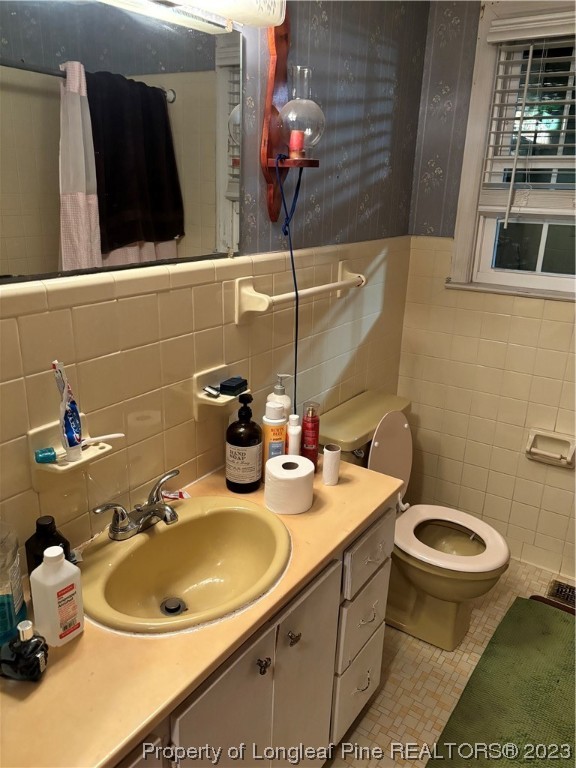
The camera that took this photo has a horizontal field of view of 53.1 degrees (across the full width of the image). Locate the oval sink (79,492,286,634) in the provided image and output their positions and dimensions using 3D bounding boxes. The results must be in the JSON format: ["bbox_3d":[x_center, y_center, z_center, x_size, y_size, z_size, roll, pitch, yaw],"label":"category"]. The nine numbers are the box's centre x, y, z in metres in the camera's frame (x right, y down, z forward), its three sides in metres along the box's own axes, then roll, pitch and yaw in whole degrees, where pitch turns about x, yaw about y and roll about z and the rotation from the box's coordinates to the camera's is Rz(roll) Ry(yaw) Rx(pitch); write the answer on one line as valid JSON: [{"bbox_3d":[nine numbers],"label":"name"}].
[{"bbox_3d":[-0.211,0.421,1.221,0.410,0.175,0.480,14,22,32],"label":"oval sink"}]

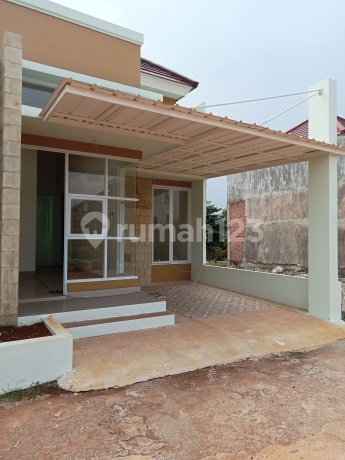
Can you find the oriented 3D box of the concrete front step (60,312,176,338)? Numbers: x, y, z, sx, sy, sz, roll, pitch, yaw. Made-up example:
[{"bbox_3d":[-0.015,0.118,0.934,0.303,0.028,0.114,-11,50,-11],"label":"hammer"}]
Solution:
[{"bbox_3d":[-0.823,1.406,5.476,1.884,0.157,0.275,1,-1,-33],"label":"concrete front step"}]

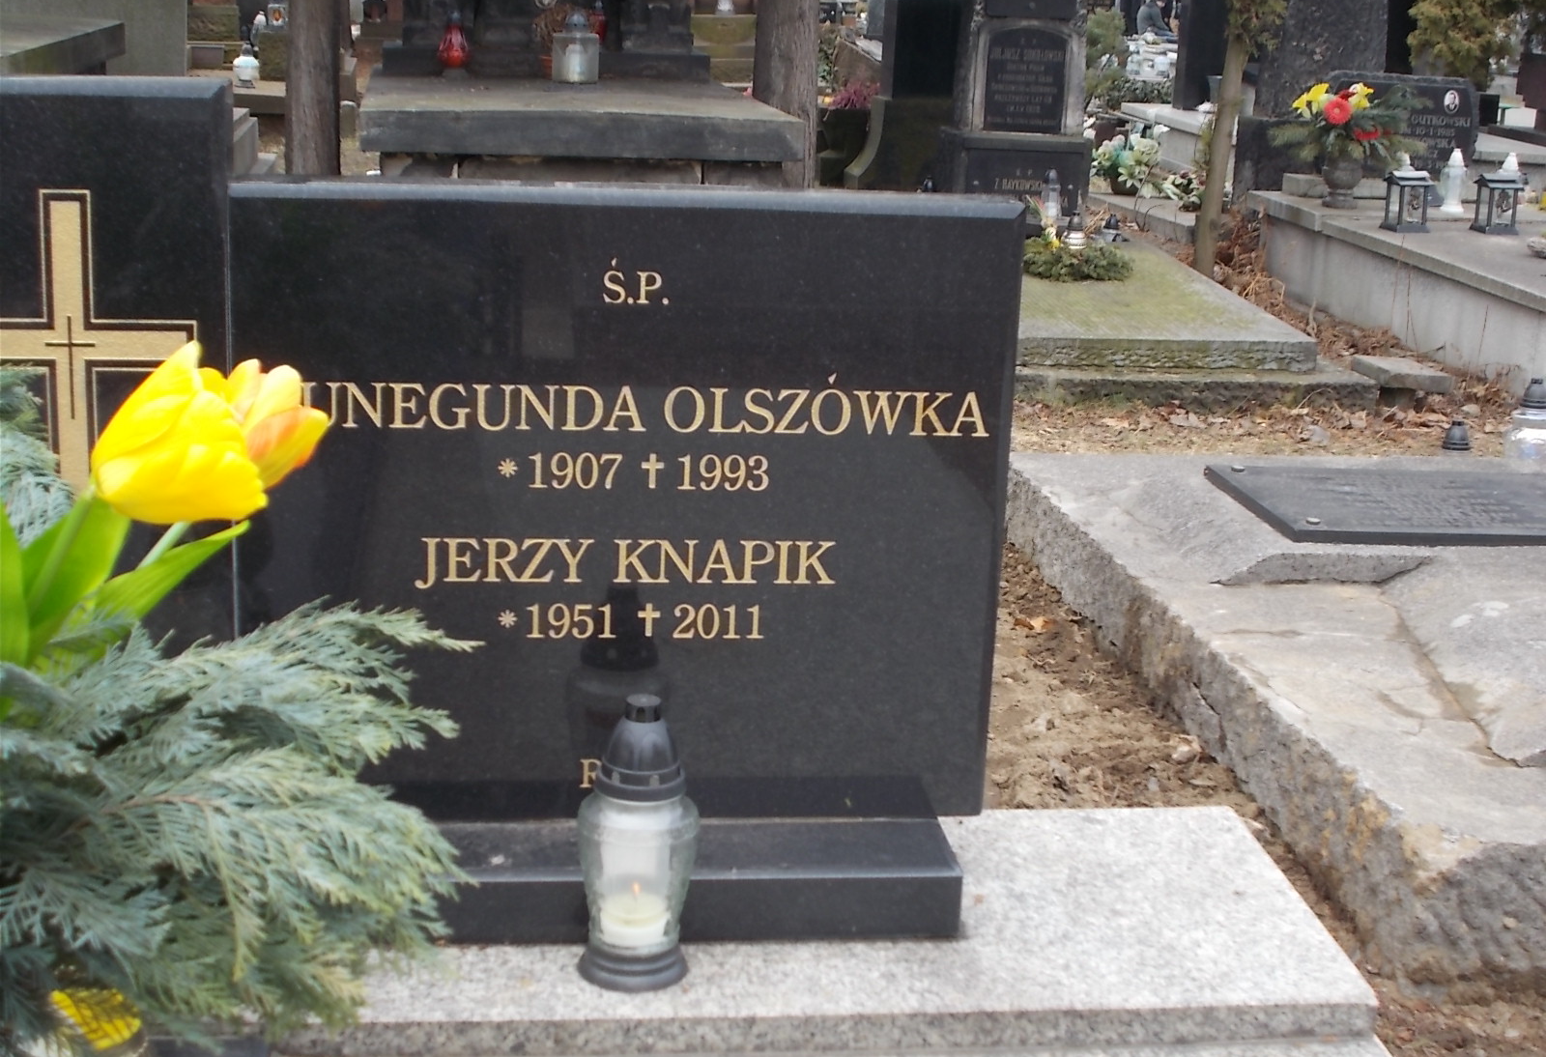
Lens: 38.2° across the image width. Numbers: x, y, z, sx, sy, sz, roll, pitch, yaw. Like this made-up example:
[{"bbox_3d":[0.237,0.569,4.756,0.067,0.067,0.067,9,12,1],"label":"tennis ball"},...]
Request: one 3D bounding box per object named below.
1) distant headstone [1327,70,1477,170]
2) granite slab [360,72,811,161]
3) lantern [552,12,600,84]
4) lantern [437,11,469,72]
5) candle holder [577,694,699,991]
[{"bbox_3d":[2.456,-1.578,8.717,0.565,0.385,0.100,1,14,-6],"label":"distant headstone"},{"bbox_3d":[-0.612,-1.212,6.471,1.100,0.100,1.900,0,14,-9],"label":"granite slab"},{"bbox_3d":[-0.618,-1.523,7.043,0.150,0.222,0.130,0,14,-9],"label":"lantern"},{"bbox_3d":[-1.016,-1.544,7.113,0.107,0.200,0.107,0,14,-9],"label":"lantern"},{"bbox_3d":[-0.130,0.290,2.113,0.115,0.270,0.115,1,14,-6],"label":"candle holder"}]

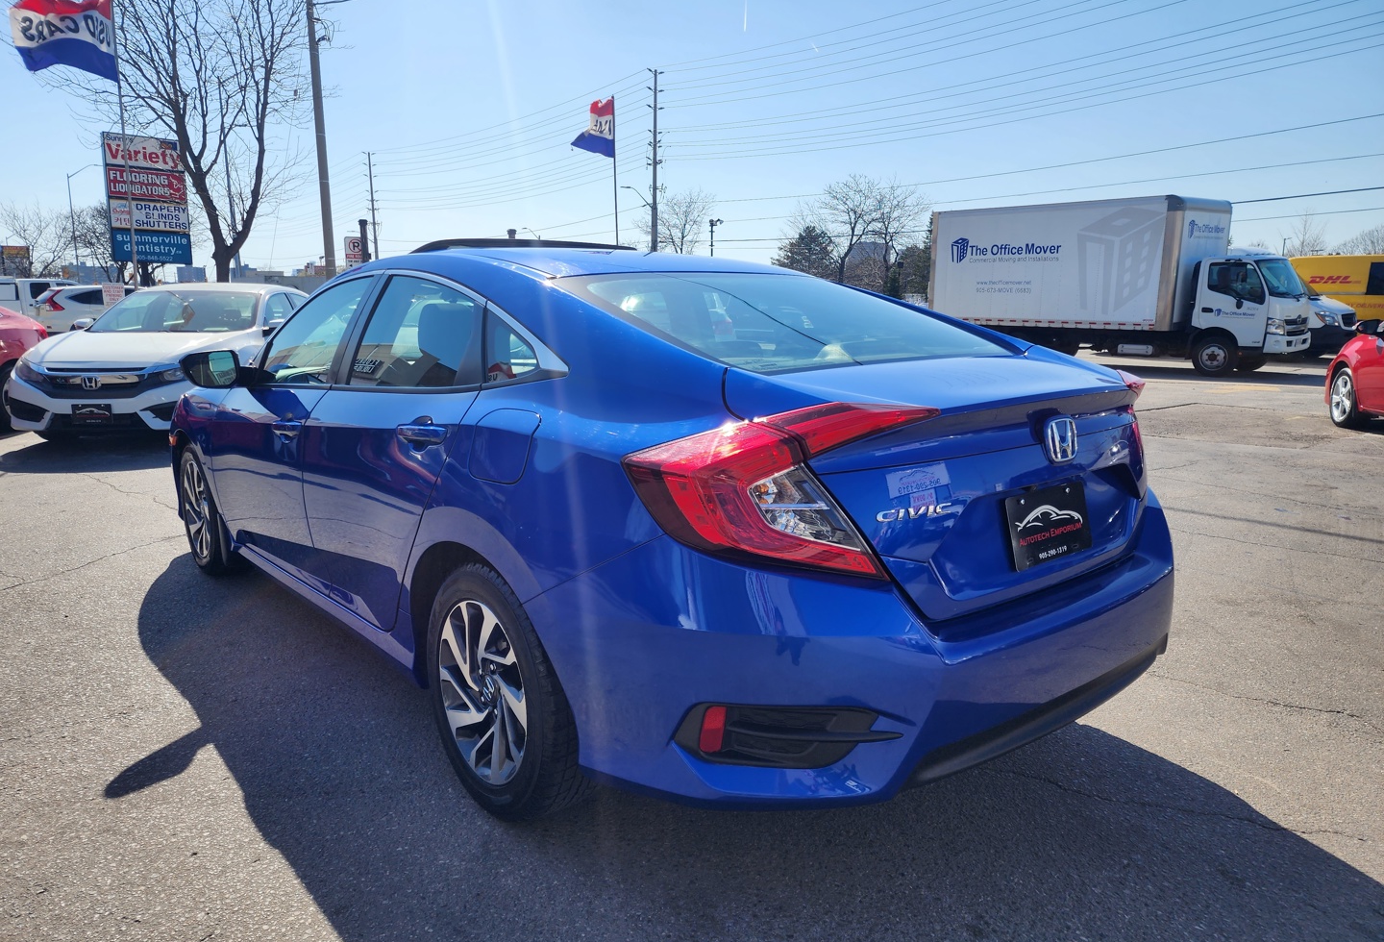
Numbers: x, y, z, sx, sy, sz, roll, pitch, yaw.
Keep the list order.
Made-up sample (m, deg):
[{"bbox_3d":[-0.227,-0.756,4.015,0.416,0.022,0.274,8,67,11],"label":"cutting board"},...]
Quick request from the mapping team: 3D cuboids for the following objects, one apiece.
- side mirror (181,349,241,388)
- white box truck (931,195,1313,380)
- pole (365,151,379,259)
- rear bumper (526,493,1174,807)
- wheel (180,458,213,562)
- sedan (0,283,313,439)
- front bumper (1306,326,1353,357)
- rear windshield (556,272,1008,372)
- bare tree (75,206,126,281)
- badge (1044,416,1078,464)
[{"bbox_3d":[-1.816,-0.387,3.449,0.205,0.145,0.150,-9,13,-39],"label":"side mirror"},{"bbox_3d":[9.190,-4.030,20.370,2.450,3.500,7.500,-8,13,-40],"label":"white box truck"},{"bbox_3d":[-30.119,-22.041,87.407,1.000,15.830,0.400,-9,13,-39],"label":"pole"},{"bbox_3d":[0.579,0.302,2.184,1.750,0.540,0.680,-9,13,-39],"label":"rear bumper"},{"bbox_3d":[-2.224,0.170,4.279,0.180,0.440,0.440,-9,13,-39],"label":"wheel"},{"bbox_3d":[-4.820,-1.150,9.360,1.800,1.416,4.630,-1,10,-5],"label":"sedan"},{"bbox_3d":[13.939,-2.852,20.300,1.900,0.600,0.600,-8,13,-37],"label":"front bumper"},{"bbox_3d":[0.241,-0.426,2.457,1.120,0.120,0.750,-9,32,-39],"label":"rear windshield"},{"bbox_3d":[-30.127,-10.525,48.482,4.600,6.819,4.400,-6,11,-31],"label":"bare tree"},{"bbox_3d":[0.760,-0.064,1.896,0.105,0.088,0.022,-9,2,-39],"label":"badge"}]

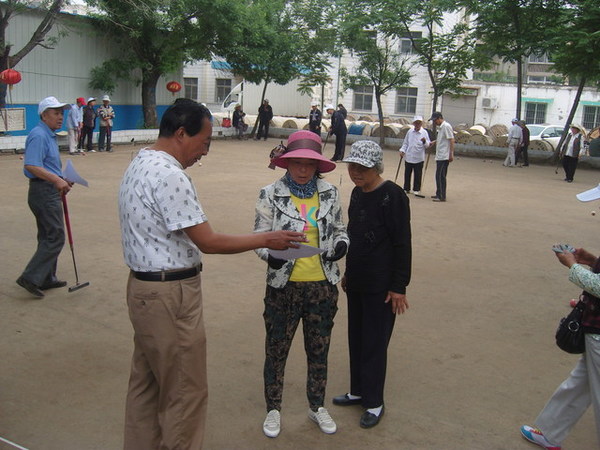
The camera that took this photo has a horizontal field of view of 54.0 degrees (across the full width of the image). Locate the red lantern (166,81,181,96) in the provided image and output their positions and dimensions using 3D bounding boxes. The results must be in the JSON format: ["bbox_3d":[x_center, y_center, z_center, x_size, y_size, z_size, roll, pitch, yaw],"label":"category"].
[{"bbox_3d":[-5.127,-5.543,24.000,0.600,0.610,0.600,2,12,-1],"label":"red lantern"}]

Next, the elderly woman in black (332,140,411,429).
[{"bbox_3d":[0.413,0.342,3.355,0.470,1.600,0.350,10,14,32],"label":"elderly woman in black"}]

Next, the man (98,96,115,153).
[{"bbox_3d":[-5.973,-3.125,18.191,0.540,1.732,0.380,0,12,-11],"label":"man"}]

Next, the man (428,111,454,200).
[{"bbox_3d":[2.784,-1.335,11.596,0.450,1.735,0.500,-2,13,-22],"label":"man"}]

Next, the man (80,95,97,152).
[{"bbox_3d":[-6.621,-3.134,18.449,0.380,1.660,0.500,10,14,31],"label":"man"}]

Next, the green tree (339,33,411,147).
[{"bbox_3d":[3.082,-5.575,24.381,3.050,4.666,3.000,3,12,0],"label":"green tree"}]

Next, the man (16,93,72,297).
[{"bbox_3d":[-2.288,-0.251,5.268,0.550,1.740,0.460,1,12,-7],"label":"man"}]

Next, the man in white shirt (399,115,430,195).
[{"bbox_3d":[2.465,-1.504,12.579,0.620,1.660,0.420,2,12,-2],"label":"man in white shirt"}]

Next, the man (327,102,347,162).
[{"bbox_3d":[1.217,-2.917,18.634,0.580,1.718,0.500,-1,12,-17],"label":"man"}]

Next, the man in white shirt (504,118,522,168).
[{"bbox_3d":[7.464,-2.875,20.602,0.530,1.664,0.550,-9,16,-44],"label":"man in white shirt"}]

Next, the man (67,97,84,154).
[{"bbox_3d":[-6.717,-2.970,17.632,0.500,1.650,0.480,7,13,22],"label":"man"}]

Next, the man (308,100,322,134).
[{"bbox_3d":[0.577,-3.922,22.973,0.500,1.710,0.360,3,12,4],"label":"man"}]

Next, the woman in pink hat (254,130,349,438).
[{"bbox_3d":[0.013,0.342,3.146,0.540,1.650,0.470,2,12,-2],"label":"woman in pink hat"}]

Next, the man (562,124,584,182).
[{"bbox_3d":[7.813,-2.046,16.866,0.660,1.635,0.420,9,13,29],"label":"man"}]

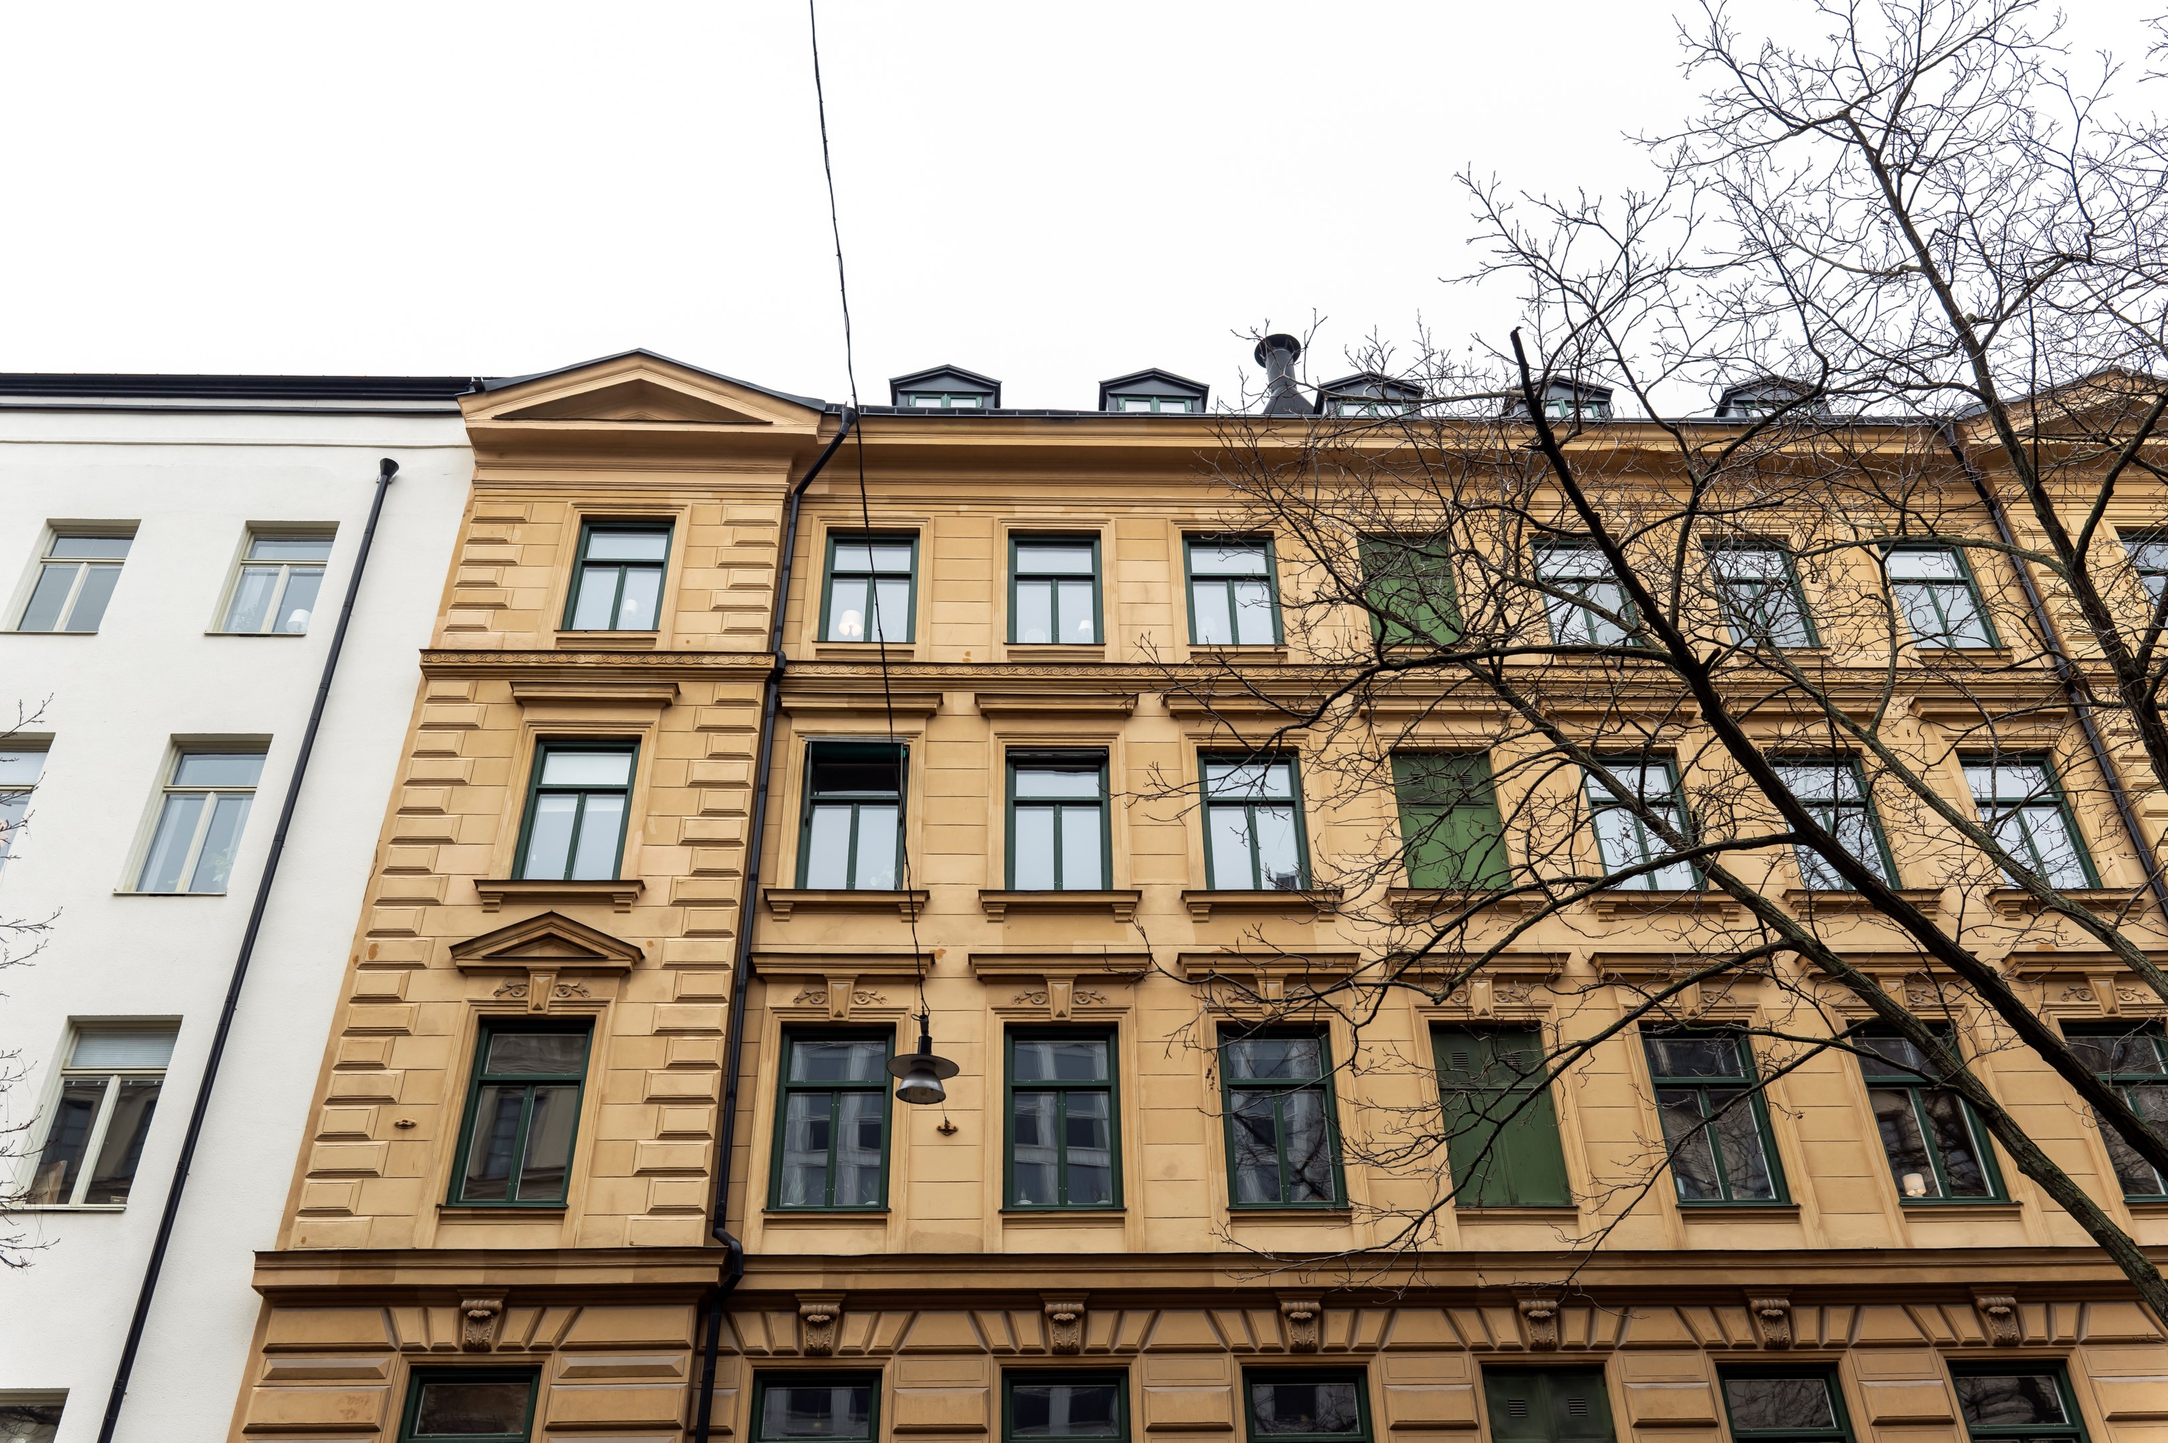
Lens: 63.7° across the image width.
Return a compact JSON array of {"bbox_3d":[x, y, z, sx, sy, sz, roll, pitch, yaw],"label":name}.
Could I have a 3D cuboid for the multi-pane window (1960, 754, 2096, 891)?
[{"bbox_3d":[11.659,1.305,21.568,1.260,2.030,0.160,0,-35,-2],"label":"multi-pane window"}]

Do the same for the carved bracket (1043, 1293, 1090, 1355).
[{"bbox_3d":[-0.179,5.925,17.119,0.450,0.540,0.250,0,-33,-3],"label":"carved bracket"}]

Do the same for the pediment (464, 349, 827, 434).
[{"bbox_3d":[-5.747,-4.179,23.168,4.681,1.485,0.600,0,-33,-3],"label":"pediment"}]

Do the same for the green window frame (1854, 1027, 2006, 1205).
[{"bbox_3d":[9.160,4.273,19.050,1.214,2.066,0.150,0,-33,-3],"label":"green window frame"}]

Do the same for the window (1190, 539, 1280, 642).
[{"bbox_3d":[1.924,-1.667,22.550,1.214,1.832,0.150,0,-33,-3],"label":"window"}]

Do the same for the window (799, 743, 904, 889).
[{"bbox_3d":[-2.756,1.186,20.929,1.260,2.060,0.250,0,-35,-2],"label":"window"}]

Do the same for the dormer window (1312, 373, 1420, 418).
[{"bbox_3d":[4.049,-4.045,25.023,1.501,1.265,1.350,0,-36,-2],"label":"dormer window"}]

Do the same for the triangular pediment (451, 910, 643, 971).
[{"bbox_3d":[-5.584,2.336,18.216,1.970,0.673,0.250,0,-36,-2],"label":"triangular pediment"}]

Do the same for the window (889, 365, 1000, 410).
[{"bbox_3d":[-2.074,-4.426,26.348,1.663,1.350,1.300,0,-35,-2],"label":"window"}]

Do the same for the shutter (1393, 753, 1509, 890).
[{"bbox_3d":[4.472,1.269,21.270,1.260,2.030,0.160,0,-35,-2],"label":"shutter"}]

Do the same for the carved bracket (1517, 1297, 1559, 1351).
[{"bbox_3d":[4.606,6.076,17.604,0.390,0.506,0.240,0,-35,-2],"label":"carved bracket"}]

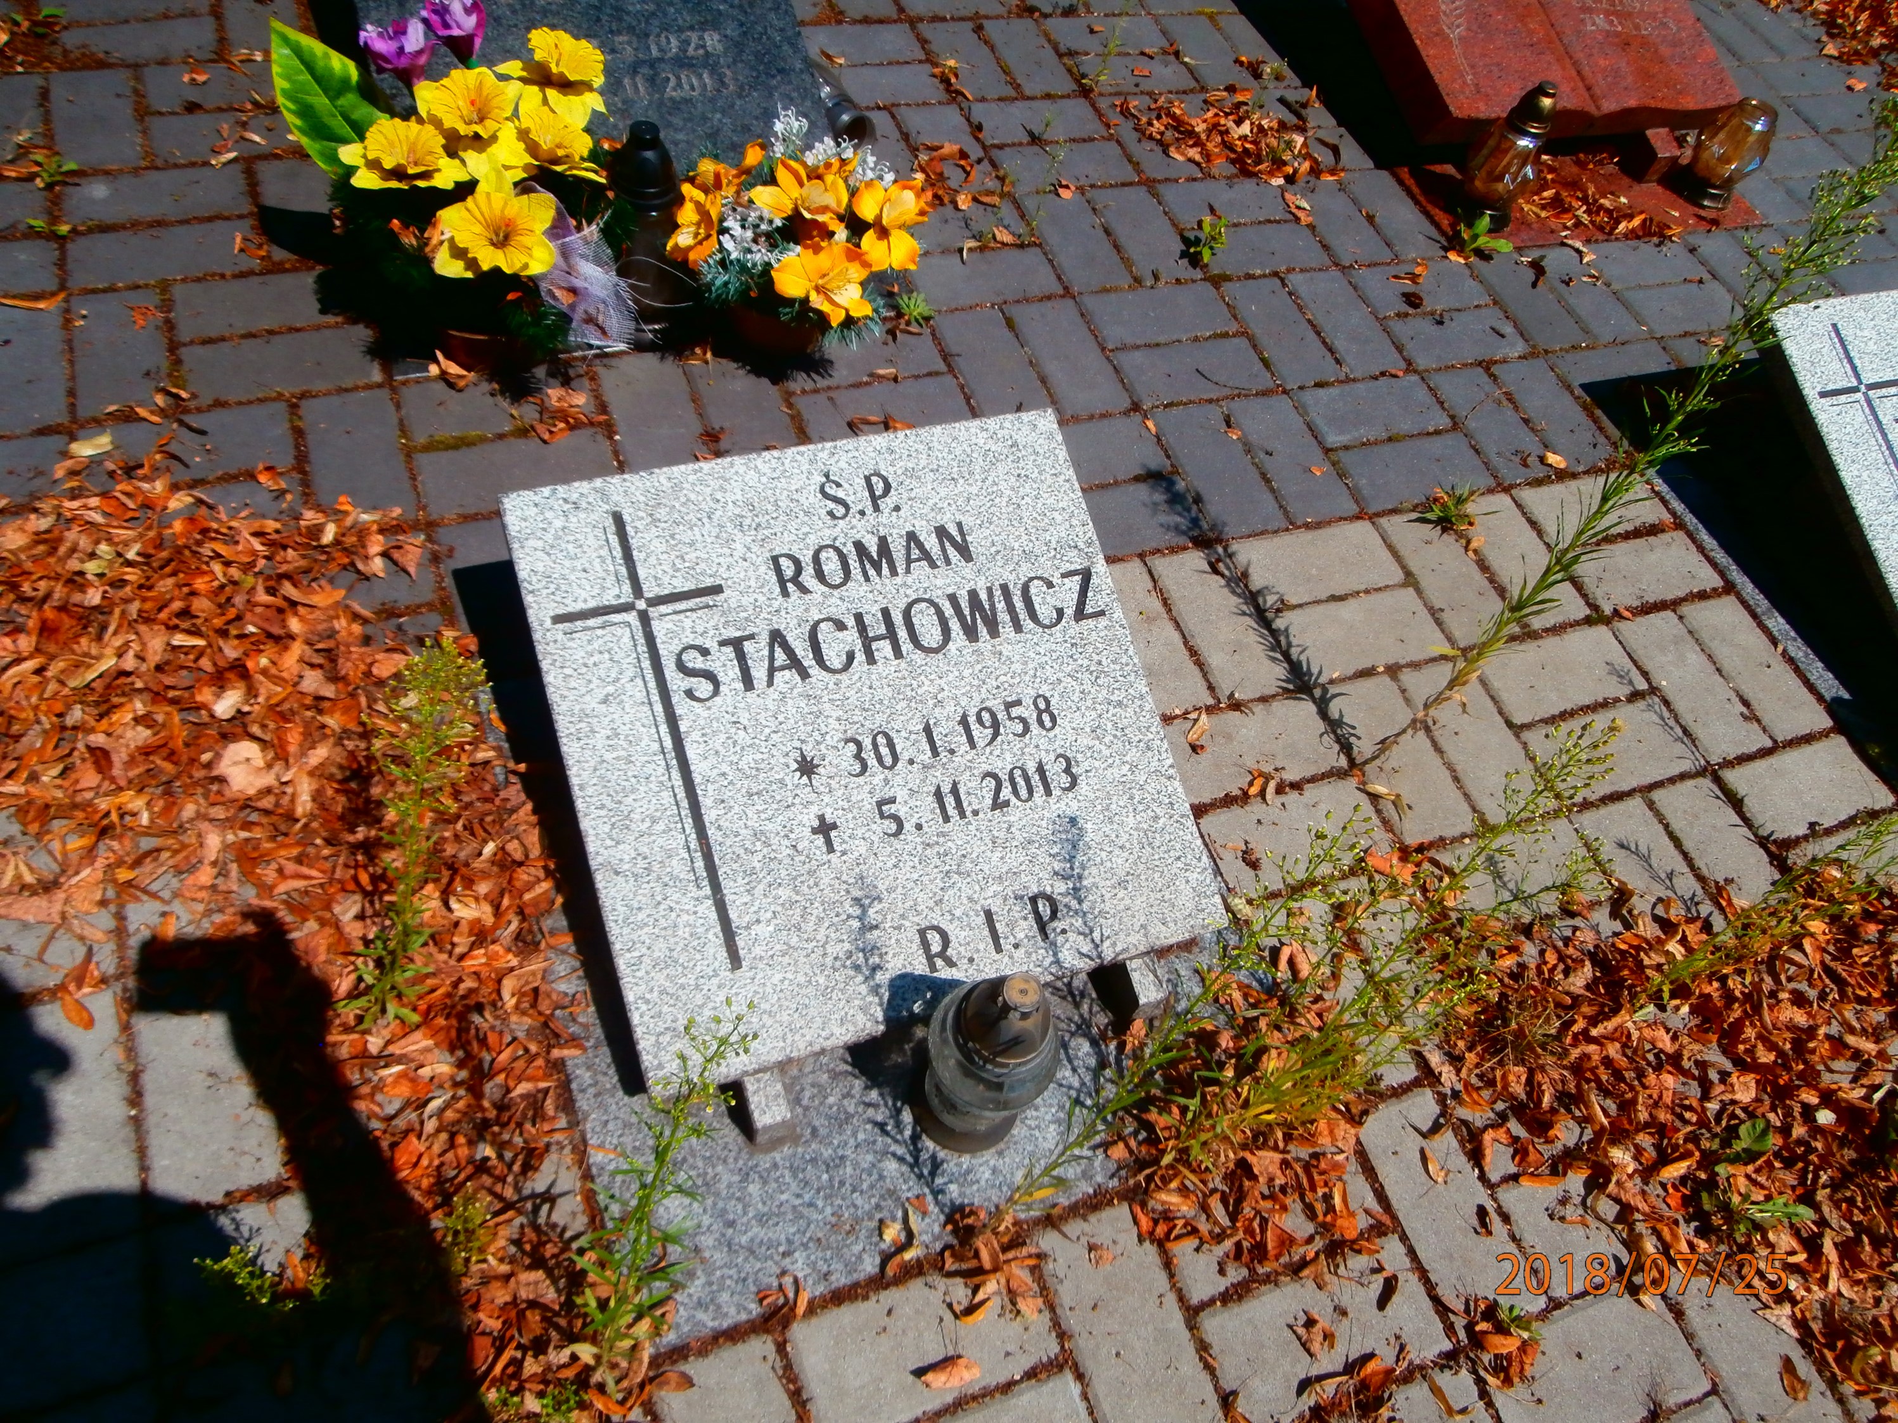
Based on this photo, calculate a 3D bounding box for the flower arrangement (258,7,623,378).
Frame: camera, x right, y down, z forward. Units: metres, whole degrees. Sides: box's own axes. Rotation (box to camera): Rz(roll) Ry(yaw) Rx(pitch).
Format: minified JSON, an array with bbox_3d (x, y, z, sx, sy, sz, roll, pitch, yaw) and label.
[{"bbox_3d":[-0.475,-0.532,1.378,0.309,0.330,0.231,-12,58,-20],"label":"flower arrangement"}]

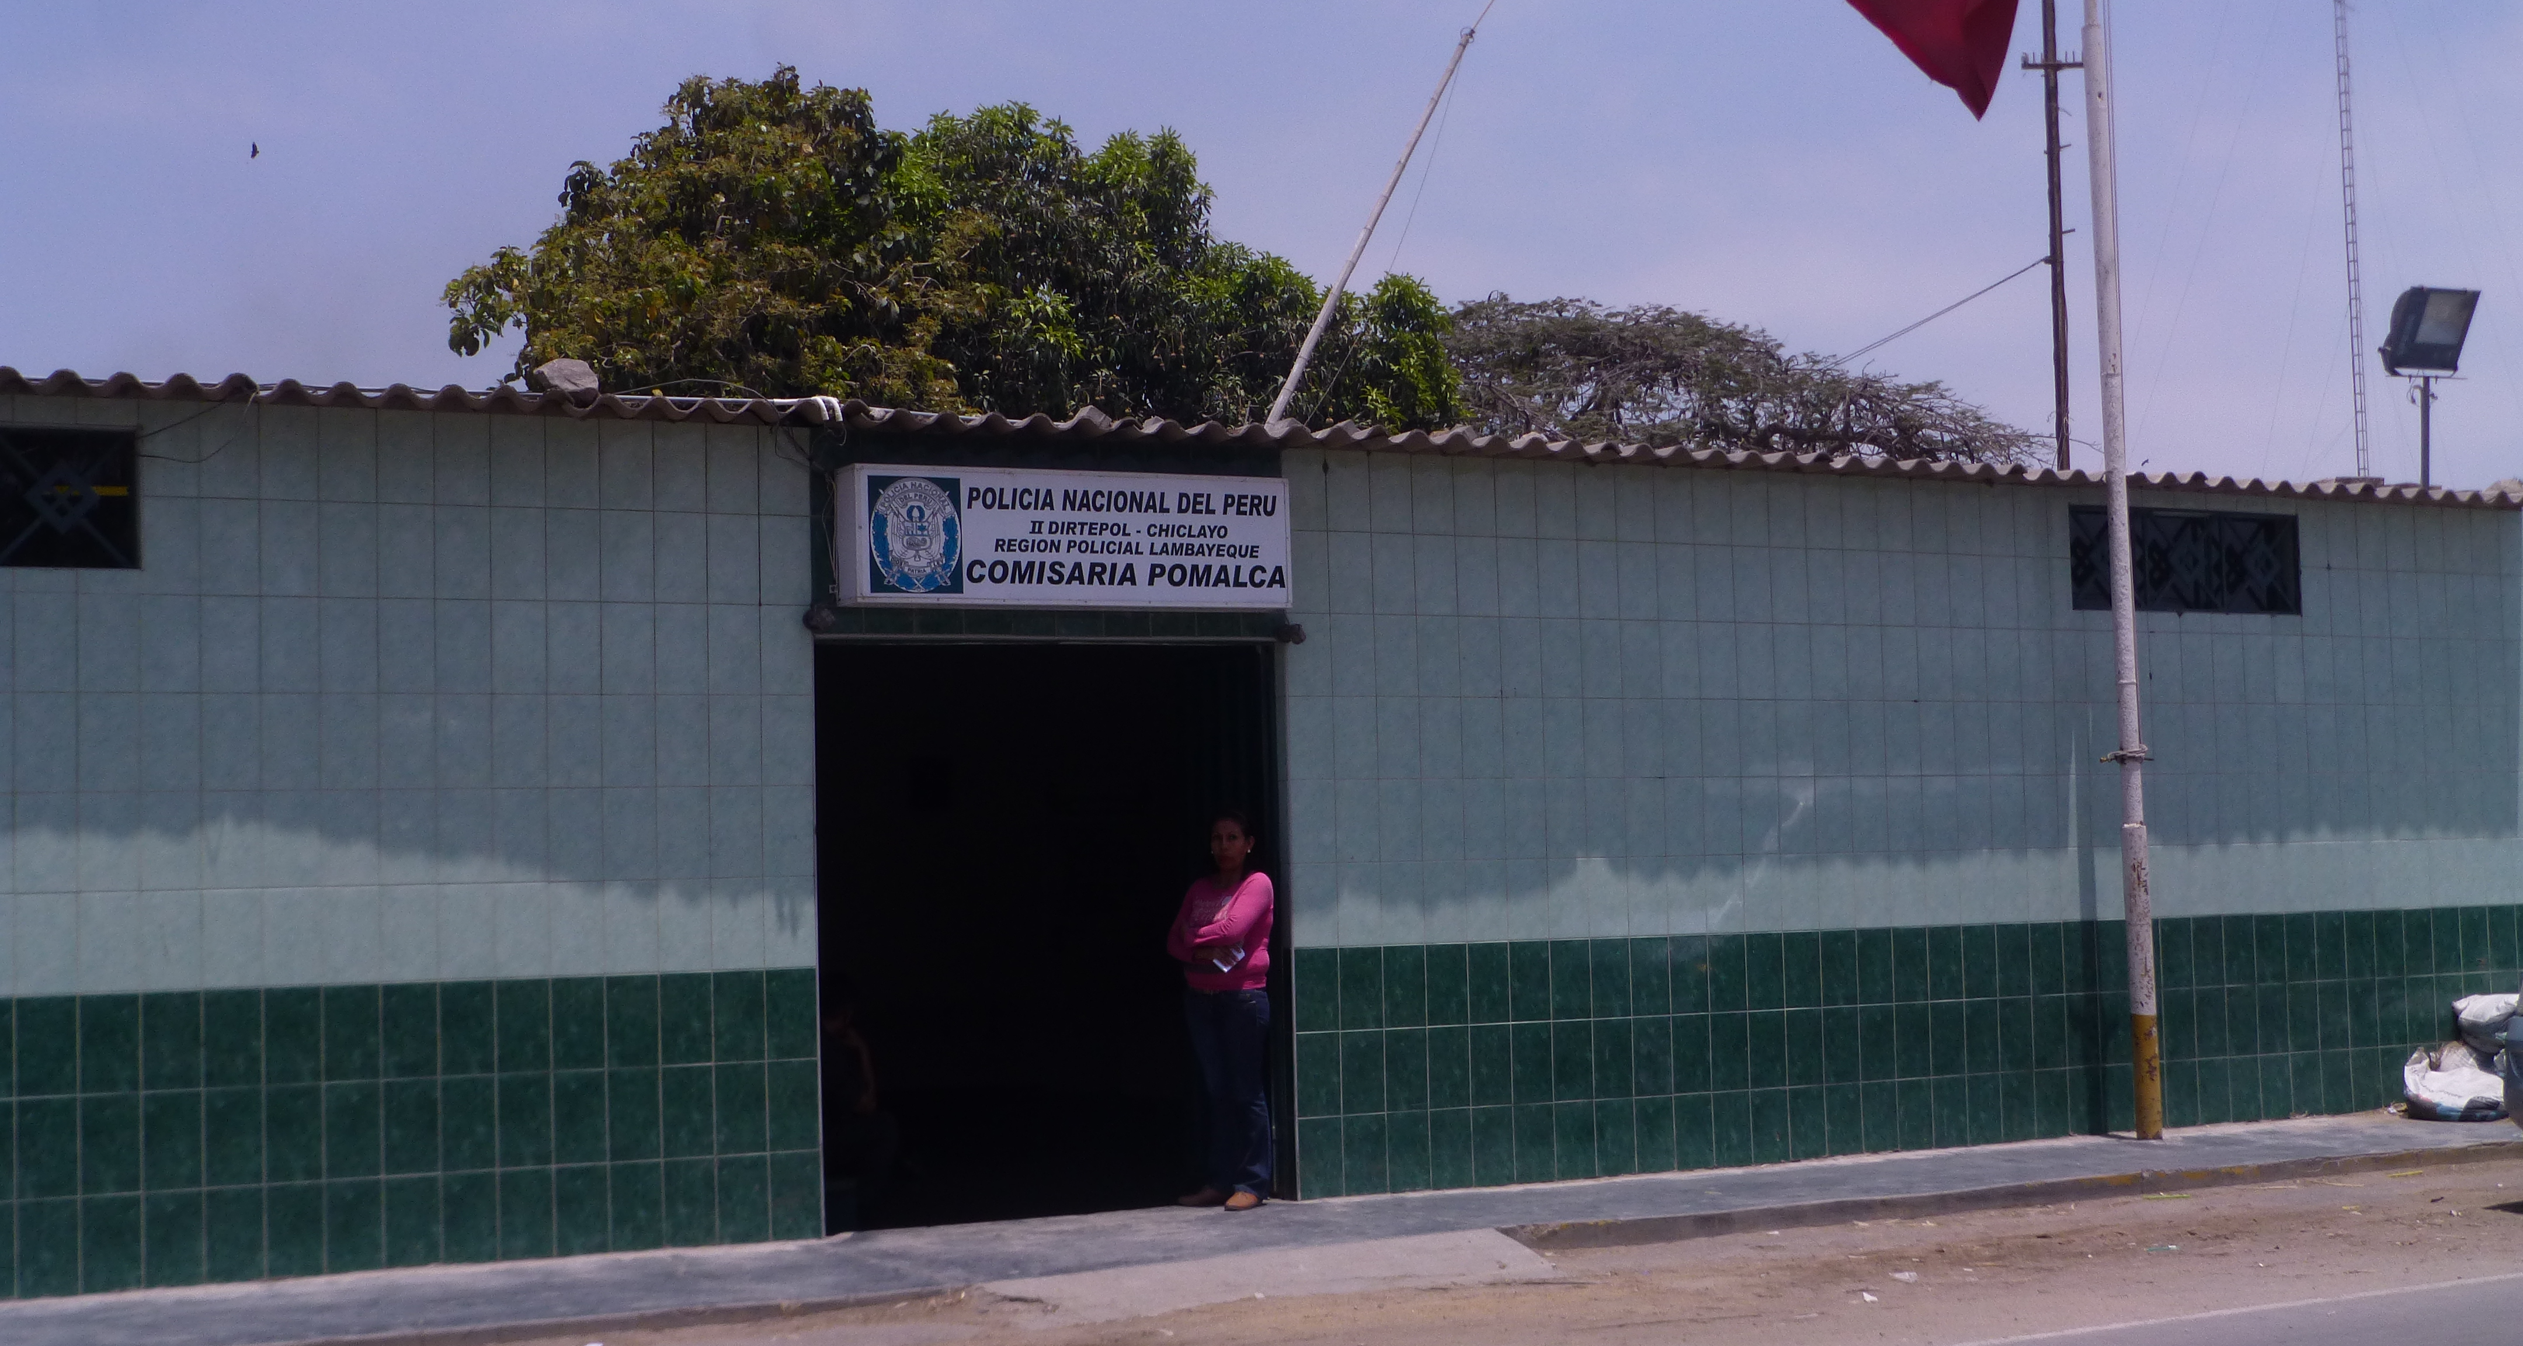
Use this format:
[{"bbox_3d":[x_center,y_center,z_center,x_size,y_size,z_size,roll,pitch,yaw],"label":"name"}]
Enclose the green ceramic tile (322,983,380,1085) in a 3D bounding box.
[{"bbox_3d":[-3.135,1.240,11.808,0.201,0.332,0.009,1,-4,-30],"label":"green ceramic tile"}]

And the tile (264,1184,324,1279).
[{"bbox_3d":[-3.302,1.898,11.698,0.202,0.328,0.010,1,-4,-30],"label":"tile"}]

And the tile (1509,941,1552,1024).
[{"bbox_3d":[1.103,1.268,14.085,0.201,0.332,0.009,1,-4,-30],"label":"tile"}]

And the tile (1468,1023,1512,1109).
[{"bbox_3d":[0.919,1.585,13.806,0.198,0.326,0.010,1,-4,-30],"label":"tile"}]

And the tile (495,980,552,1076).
[{"bbox_3d":[-2.610,1.245,12.114,0.201,0.332,0.009,1,-4,-30],"label":"tile"}]

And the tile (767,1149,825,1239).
[{"bbox_3d":[-1.719,1.916,12.586,0.201,0.324,0.009,1,-4,-30],"label":"tile"}]

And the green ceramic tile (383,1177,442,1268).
[{"bbox_3d":[-2.950,1.903,11.894,0.202,0.328,0.010,1,-4,-30],"label":"green ceramic tile"}]

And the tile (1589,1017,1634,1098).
[{"bbox_3d":[1.461,1.605,14.270,0.201,0.332,0.009,1,-4,-30],"label":"tile"}]

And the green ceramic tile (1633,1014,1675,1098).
[{"bbox_3d":[1.649,1.619,14.439,0.198,0.330,0.010,0,-4,-29],"label":"green ceramic tile"}]

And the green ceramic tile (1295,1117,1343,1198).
[{"bbox_3d":[0.239,1.916,13.545,0.198,0.317,0.010,0,-4,-29],"label":"green ceramic tile"}]

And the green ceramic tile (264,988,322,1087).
[{"bbox_3d":[-3.322,1.250,11.748,0.202,0.328,0.010,1,-4,-30],"label":"green ceramic tile"}]

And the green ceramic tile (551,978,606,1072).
[{"bbox_3d":[-2.440,1.257,12.239,0.202,0.328,0.010,1,-4,-30],"label":"green ceramic tile"}]

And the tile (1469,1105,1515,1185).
[{"bbox_3d":[0.952,1.934,14.028,0.198,0.313,0.010,0,-4,-29],"label":"tile"}]

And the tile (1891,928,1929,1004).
[{"bbox_3d":[2.865,1.302,15.132,0.202,0.328,0.010,1,-4,-31],"label":"tile"}]

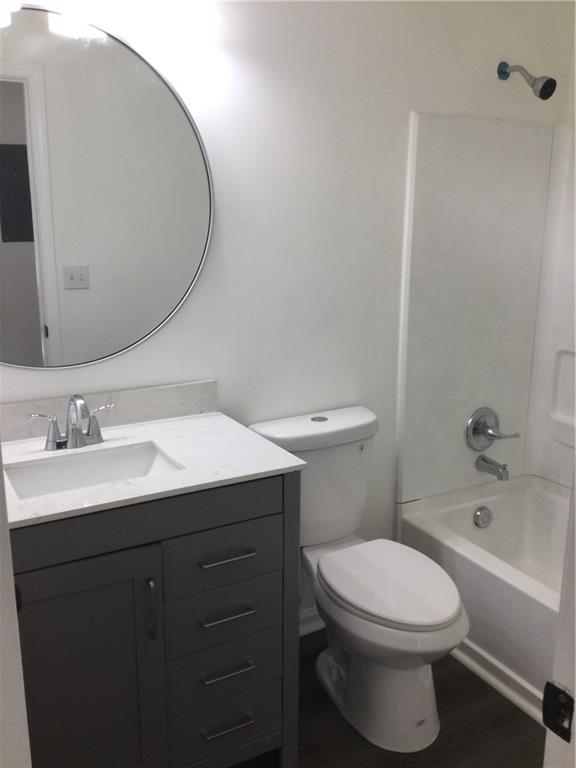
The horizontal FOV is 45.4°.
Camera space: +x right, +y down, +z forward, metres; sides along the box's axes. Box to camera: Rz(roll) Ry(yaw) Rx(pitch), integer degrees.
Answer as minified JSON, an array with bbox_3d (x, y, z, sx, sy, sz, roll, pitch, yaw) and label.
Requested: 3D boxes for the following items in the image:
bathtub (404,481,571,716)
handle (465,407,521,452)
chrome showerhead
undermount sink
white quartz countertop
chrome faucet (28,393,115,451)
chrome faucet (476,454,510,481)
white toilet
[{"bbox_3d":[1.087,0.780,2.171,0.713,0.423,1.506,-7,15,-28],"label":"bathtub"},{"bbox_3d":[0.793,0.192,2.630,0.169,0.179,0.131,-7,15,-28],"label":"handle"},{"bbox_3d":[0.821,-1.038,2.346,0.065,0.155,0.234,-7,15,-28],"label":"chrome showerhead"},{"bbox_3d":[-0.474,0.275,1.704,0.397,0.144,0.258,-7,15,-28],"label":"undermount sink"},{"bbox_3d":[-0.489,0.205,1.718,0.932,0.020,0.532,-7,15,-28],"label":"white quartz countertop"},{"bbox_3d":[-0.548,0.100,1.794,0.228,0.149,0.157,-7,15,-28],"label":"chrome faucet"},{"bbox_3d":[0.800,0.331,2.663,0.062,0.074,0.139,-7,15,-28],"label":"chrome faucet"},{"bbox_3d":[0.249,0.588,2.095,0.442,0.829,0.738,-7,15,-28],"label":"white toilet"}]

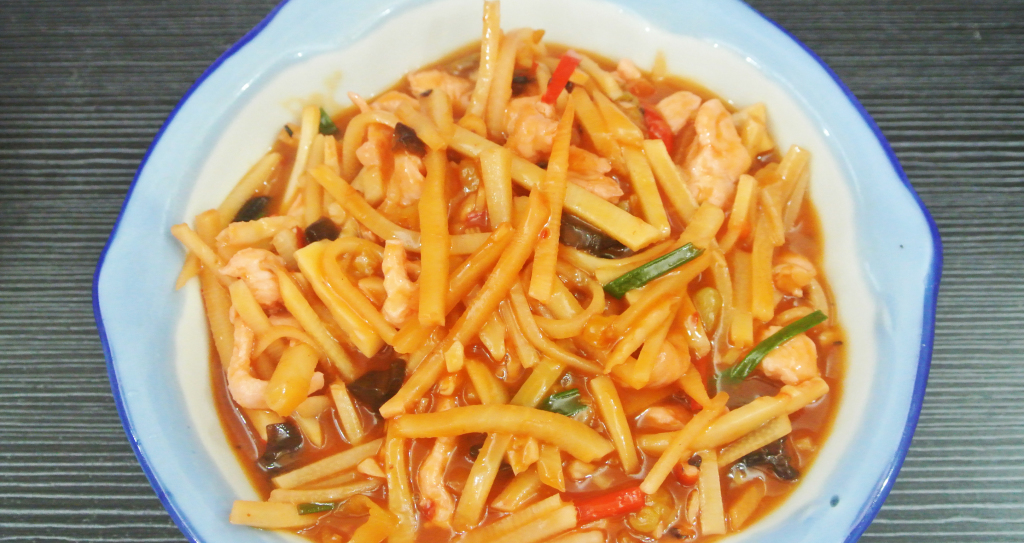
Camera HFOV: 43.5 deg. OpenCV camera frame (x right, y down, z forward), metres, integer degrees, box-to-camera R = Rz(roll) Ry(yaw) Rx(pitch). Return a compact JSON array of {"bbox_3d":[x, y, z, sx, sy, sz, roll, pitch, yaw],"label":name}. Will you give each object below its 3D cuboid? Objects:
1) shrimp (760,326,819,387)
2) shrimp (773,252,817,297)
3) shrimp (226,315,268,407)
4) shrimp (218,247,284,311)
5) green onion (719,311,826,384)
[{"bbox_3d":[0.094,0.029,0.432,0.021,0.013,0.018,33,68,15],"label":"shrimp"},{"bbox_3d":[0.092,0.001,0.419,0.015,0.010,0.012,-6,64,-3],"label":"shrimp"},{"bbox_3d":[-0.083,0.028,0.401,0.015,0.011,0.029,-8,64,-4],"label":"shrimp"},{"bbox_3d":[-0.088,0.003,0.437,0.022,0.013,0.017,34,68,15],"label":"shrimp"},{"bbox_3d":[0.088,0.026,0.432,0.042,0.006,0.008,-30,68,-14],"label":"green onion"}]

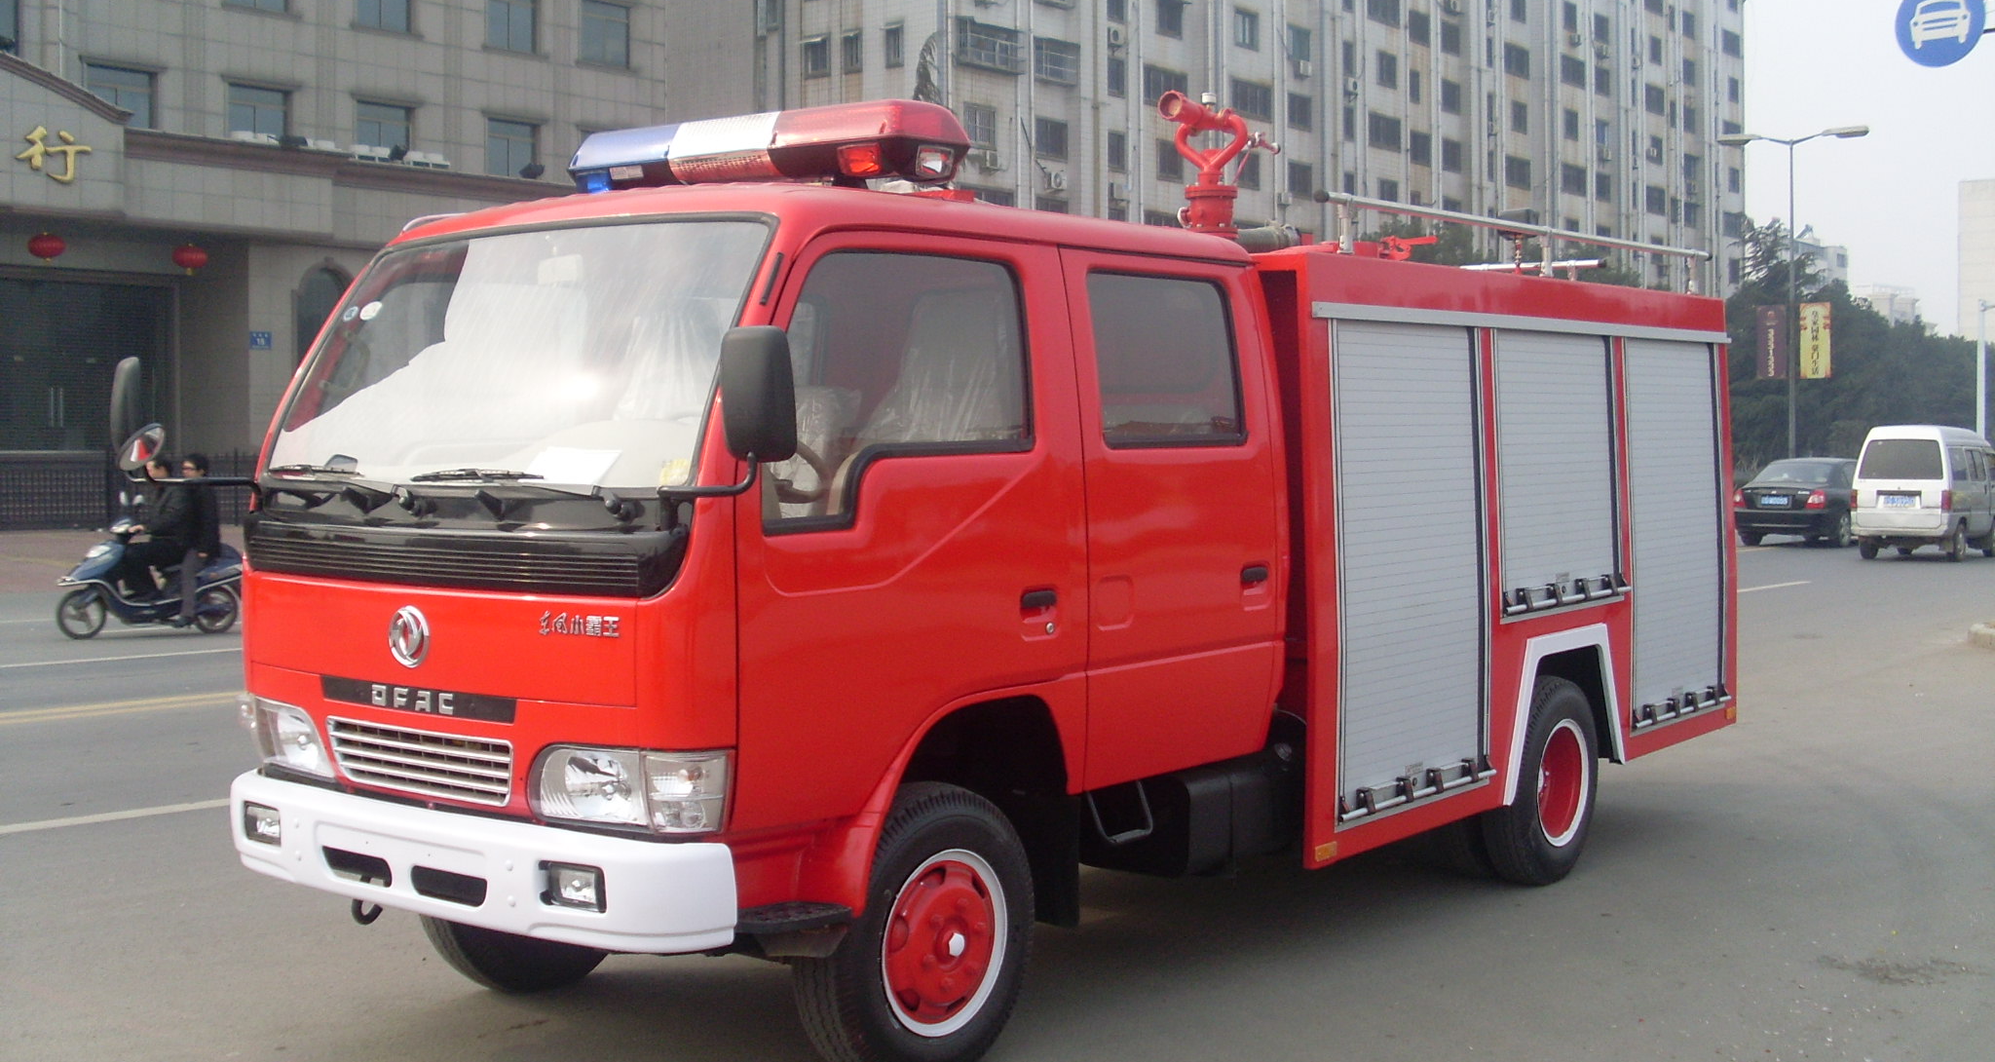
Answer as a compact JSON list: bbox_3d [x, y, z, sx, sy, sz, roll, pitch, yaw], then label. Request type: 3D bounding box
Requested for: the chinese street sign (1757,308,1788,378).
[{"bbox_3d":[16.988,-4.099,48.000,0.630,1.600,0.040,2,3,37],"label":"chinese street sign"}]

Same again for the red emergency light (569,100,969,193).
[{"bbox_3d":[-0.639,-1.020,5.998,1.270,0.190,0.310,2,4,38],"label":"red emergency light"}]

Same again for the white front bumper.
[{"bbox_3d":[-1.350,0.754,5.181,1.830,0.250,0.250,2,4,38],"label":"white front bumper"}]

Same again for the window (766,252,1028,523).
[{"bbox_3d":[-0.222,-0.353,5.128,0.050,0.610,0.990,-4,0,38],"label":"window"}]

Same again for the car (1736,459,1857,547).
[{"bbox_3d":[14.180,-0.530,37.800,1.720,1.440,4.500,2,3,37],"label":"car"}]

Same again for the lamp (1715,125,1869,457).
[{"bbox_3d":[19.265,-5.015,53.148,3.550,9.400,0.380,1,2,34],"label":"lamp"}]

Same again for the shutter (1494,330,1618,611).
[{"bbox_3d":[1.938,-0.209,7.548,0.070,0.930,0.990,0,3,38],"label":"shutter"}]

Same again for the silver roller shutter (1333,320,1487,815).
[{"bbox_3d":[1.264,0.104,6.684,0.080,1.460,0.990,3,4,37],"label":"silver roller shutter"}]

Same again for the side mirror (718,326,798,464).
[{"bbox_3d":[-0.462,-0.263,4.230,0.145,0.262,0.070,2,3,21],"label":"side mirror"}]

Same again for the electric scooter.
[{"bbox_3d":[-7.336,0.419,19.000,1.720,1.040,0.650,-2,2,-43],"label":"electric scooter"}]

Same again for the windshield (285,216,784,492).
[{"bbox_3d":[-1.177,-0.445,5.118,1.520,0.670,0.160,3,-23,37],"label":"windshield"}]

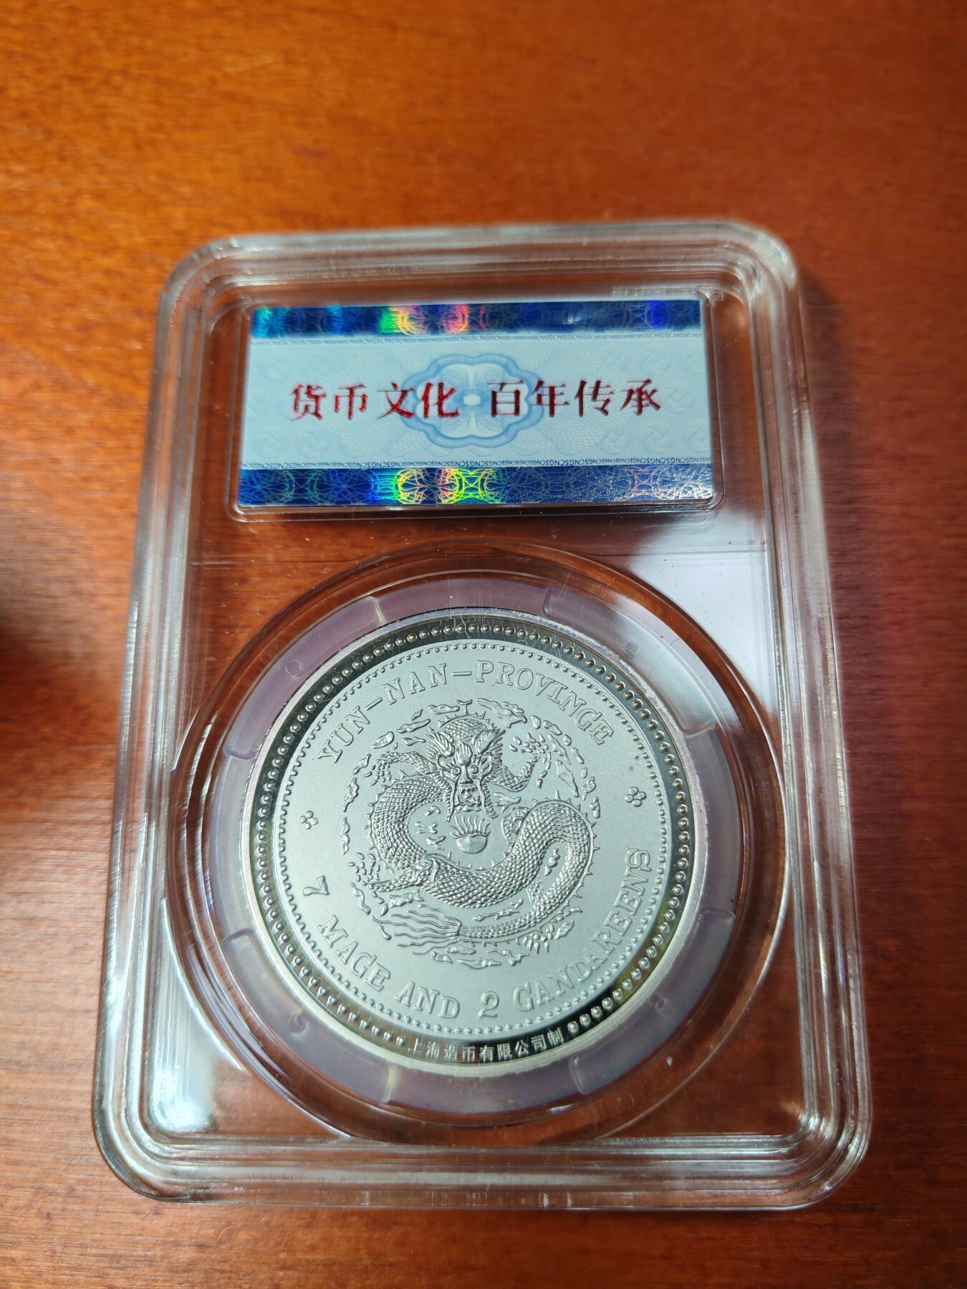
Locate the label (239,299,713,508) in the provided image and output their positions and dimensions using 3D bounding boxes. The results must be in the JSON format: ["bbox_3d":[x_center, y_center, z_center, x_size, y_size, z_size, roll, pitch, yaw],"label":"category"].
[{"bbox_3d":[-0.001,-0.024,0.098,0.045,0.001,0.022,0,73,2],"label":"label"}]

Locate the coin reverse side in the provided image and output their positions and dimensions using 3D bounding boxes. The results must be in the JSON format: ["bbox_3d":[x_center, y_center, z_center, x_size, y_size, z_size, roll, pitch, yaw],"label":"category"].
[{"bbox_3d":[-0.001,0.016,0.087,0.039,0.003,0.039,-4,73,1],"label":"coin reverse side"}]

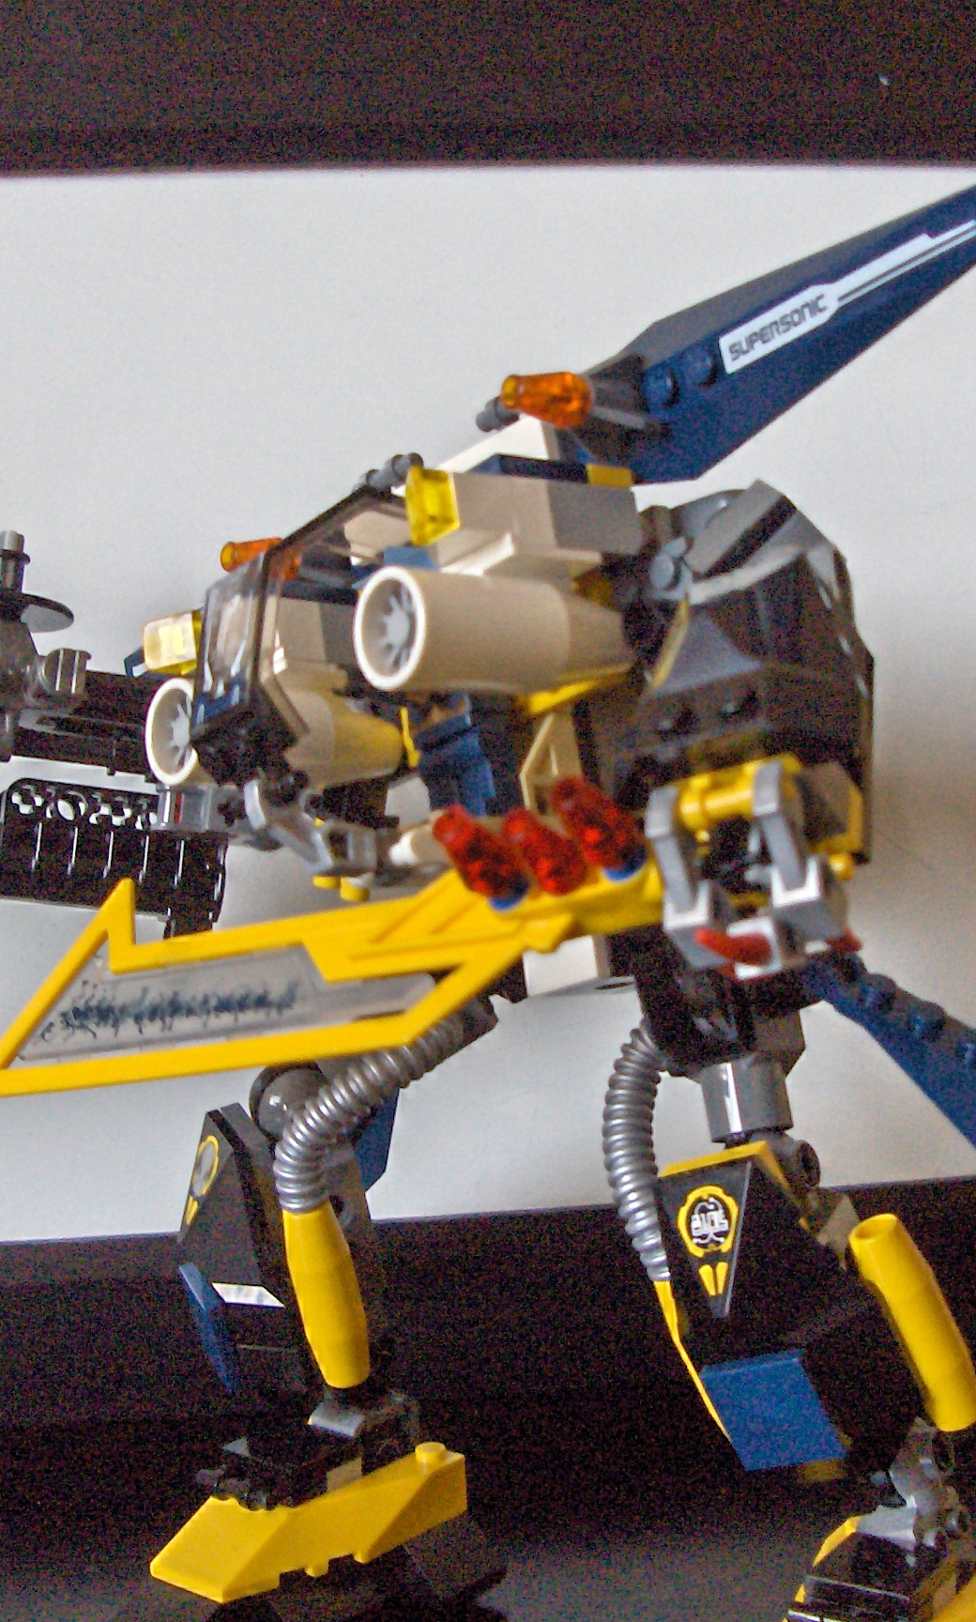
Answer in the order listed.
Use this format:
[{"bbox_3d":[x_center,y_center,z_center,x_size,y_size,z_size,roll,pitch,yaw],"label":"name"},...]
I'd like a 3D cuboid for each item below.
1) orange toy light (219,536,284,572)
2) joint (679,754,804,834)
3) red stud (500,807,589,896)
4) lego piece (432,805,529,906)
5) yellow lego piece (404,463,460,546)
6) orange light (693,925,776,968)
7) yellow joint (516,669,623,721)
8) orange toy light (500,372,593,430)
[{"bbox_3d":[-0.036,-0.040,0.350,0.011,0.008,0.008,0,-12,-38],"label":"orange toy light"},{"bbox_3d":[0.031,-0.002,0.268,0.017,0.008,0.008,-17,-13,39],"label":"joint"},{"bbox_3d":[0.007,0.005,0.264,0.008,0.011,0.008,-5,50,32],"label":"red stud"},{"bbox_3d":[-0.001,0.005,0.262,0.008,0.011,0.008,-5,50,32],"label":"lego piece"},{"bbox_3d":[-0.007,-0.040,0.287,0.004,0.008,0.008,0,-12,-38],"label":"yellow lego piece"},{"bbox_3d":[0.030,0.016,0.266,0.011,0.004,0.004,-2,-11,-31],"label":"orange light"},{"bbox_3d":[0.011,-0.016,0.298,0.008,0.005,0.019,0,-12,-38],"label":"yellow joint"},{"bbox_3d":[0.008,-0.056,0.300,0.011,0.008,0.008,0,-12,-38],"label":"orange toy light"}]

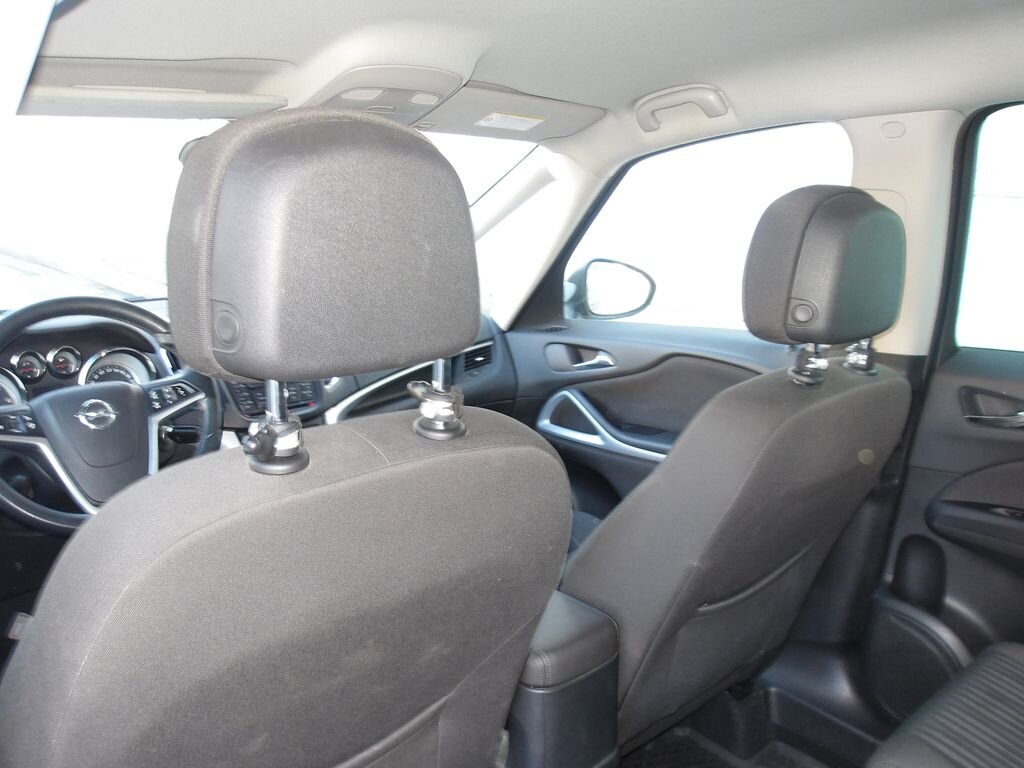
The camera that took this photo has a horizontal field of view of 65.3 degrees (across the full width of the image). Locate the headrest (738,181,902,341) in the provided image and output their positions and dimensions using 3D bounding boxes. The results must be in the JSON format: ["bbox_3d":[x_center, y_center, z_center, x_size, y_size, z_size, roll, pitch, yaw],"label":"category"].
[{"bbox_3d":[0.424,-0.161,1.080,0.261,0.209,0.129,-8,19,-42],"label":"headrest"}]

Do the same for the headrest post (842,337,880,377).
[{"bbox_3d":[0.497,-0.044,1.136,0.048,0.054,0.048,-8,19,-42],"label":"headrest post"}]

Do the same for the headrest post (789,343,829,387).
[{"bbox_3d":[0.382,-0.027,1.030,0.048,0.054,0.048,-8,19,-42],"label":"headrest post"}]

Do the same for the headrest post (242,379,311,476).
[{"bbox_3d":[-0.183,0.031,0.619,0.048,0.072,0.048,-8,14,-42],"label":"headrest post"}]

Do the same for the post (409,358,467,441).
[{"bbox_3d":[-0.067,0.014,0.725,0.048,0.072,0.048,1,10,0],"label":"post"}]

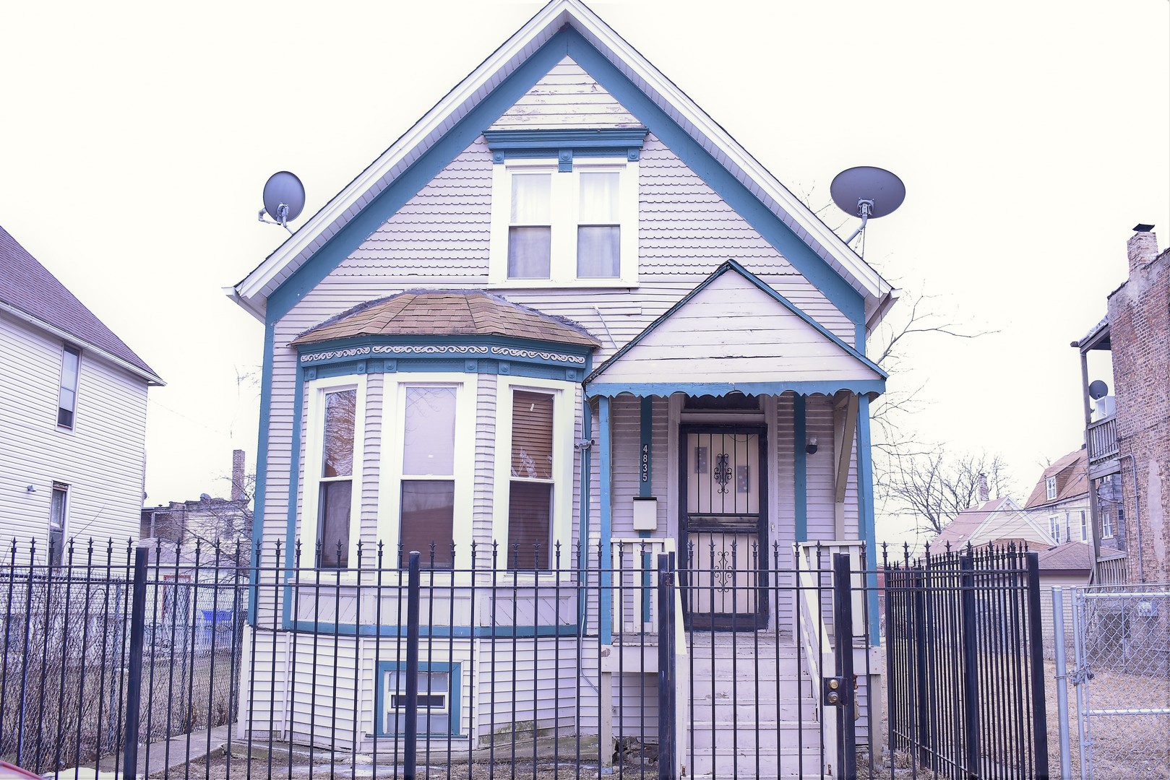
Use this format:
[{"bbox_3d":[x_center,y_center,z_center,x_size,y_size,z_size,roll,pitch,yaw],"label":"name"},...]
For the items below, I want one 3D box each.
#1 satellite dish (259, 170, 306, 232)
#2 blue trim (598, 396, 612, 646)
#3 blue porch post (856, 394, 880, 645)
[{"bbox_3d":[-3.497,-2.165,12.362,0.520,0.660,0.500,6,-10,-33],"label":"satellite dish"},{"bbox_3d":[0.188,1.173,9.772,0.088,2.232,0.088,-1,-9,4],"label":"blue trim"},{"bbox_3d":[2.541,1.156,9.595,0.088,2.199,0.088,-1,-9,4],"label":"blue porch post"}]

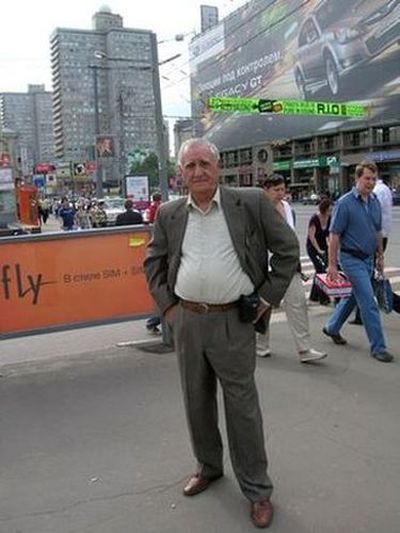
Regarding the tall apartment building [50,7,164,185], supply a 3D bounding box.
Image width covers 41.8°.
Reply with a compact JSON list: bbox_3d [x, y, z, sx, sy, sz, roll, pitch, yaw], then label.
[{"bbox_3d":[-44.226,-75.445,240.766,46.000,90.000,21.000,-3,8,-21],"label":"tall apartment building"}]

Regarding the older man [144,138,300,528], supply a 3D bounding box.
[{"bbox_3d":[0.106,0.283,2.408,0.680,1.710,0.480,2,8,18],"label":"older man"}]

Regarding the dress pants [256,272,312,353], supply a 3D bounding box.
[{"bbox_3d":[0.801,0.345,4.706,0.600,0.850,0.360,4,8,27],"label":"dress pants"}]

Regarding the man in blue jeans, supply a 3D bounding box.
[{"bbox_3d":[1.490,-0.078,4.872,0.540,1.770,0.720,-5,9,-34],"label":"man in blue jeans"}]

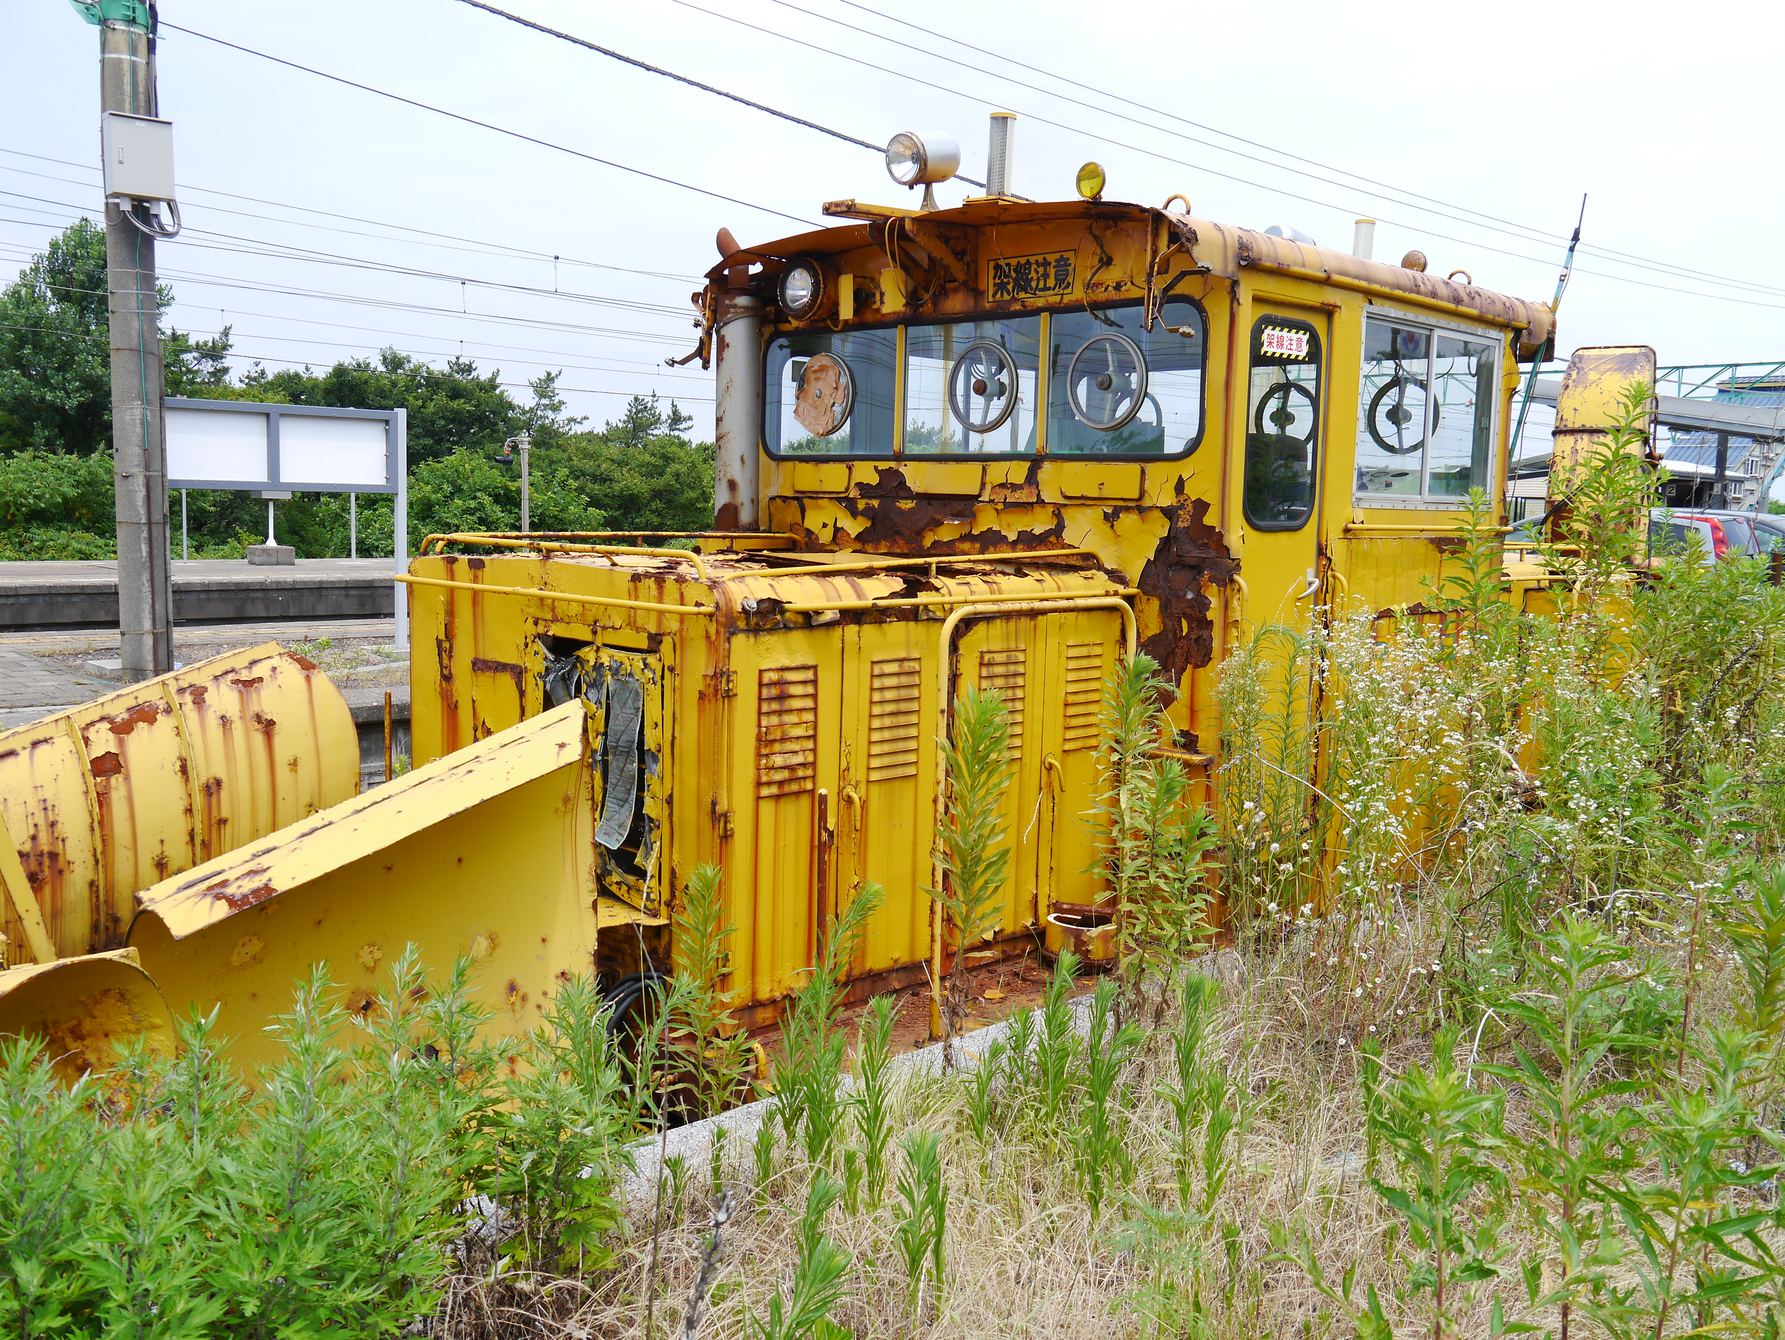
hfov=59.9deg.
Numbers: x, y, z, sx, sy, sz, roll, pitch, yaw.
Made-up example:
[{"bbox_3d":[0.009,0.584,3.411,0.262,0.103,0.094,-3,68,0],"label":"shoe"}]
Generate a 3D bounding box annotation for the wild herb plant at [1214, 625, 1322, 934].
[{"bbox_3d":[1.301,0.382,5.356,0.381,1.088,0.343,3,7,14],"label":"wild herb plant"}]

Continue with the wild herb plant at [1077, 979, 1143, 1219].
[{"bbox_3d":[0.452,0.892,3.217,0.138,0.518,0.138,2,7,9],"label":"wild herb plant"}]

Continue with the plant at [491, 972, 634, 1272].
[{"bbox_3d":[-0.629,0.860,2.952,0.274,0.587,0.261,0,7,-12],"label":"plant"}]

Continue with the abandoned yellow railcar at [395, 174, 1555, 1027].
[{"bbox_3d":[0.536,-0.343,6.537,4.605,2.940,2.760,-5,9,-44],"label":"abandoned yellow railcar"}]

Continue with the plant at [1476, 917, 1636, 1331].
[{"bbox_3d":[1.146,0.824,2.658,0.283,0.820,0.283,4,7,24],"label":"plant"}]

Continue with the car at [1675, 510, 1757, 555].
[{"bbox_3d":[9.930,-1.490,21.920,3.900,1.600,1.660,7,9,41],"label":"car"}]

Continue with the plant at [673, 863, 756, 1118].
[{"bbox_3d":[-0.438,0.814,3.808,0.208,0.694,0.208,1,7,-6],"label":"plant"}]

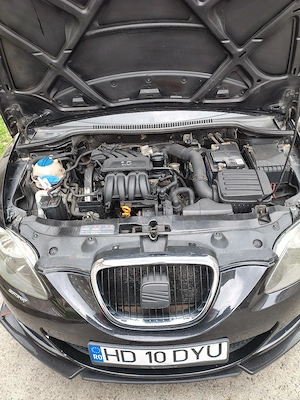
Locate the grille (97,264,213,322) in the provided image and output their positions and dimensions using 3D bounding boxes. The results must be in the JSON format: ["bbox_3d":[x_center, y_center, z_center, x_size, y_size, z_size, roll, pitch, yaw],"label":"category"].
[{"bbox_3d":[0.020,0.325,1.034,0.410,0.215,0.080,-2,13,2],"label":"grille"}]

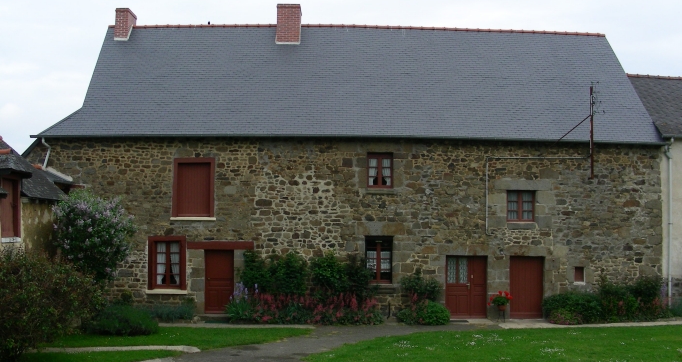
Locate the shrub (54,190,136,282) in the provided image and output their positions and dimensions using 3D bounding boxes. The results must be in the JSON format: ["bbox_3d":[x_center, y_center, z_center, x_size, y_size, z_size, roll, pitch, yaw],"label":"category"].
[{"bbox_3d":[-6.873,2.142,20.965,2.285,3.792,2.200,1,-3,-1],"label":"shrub"}]

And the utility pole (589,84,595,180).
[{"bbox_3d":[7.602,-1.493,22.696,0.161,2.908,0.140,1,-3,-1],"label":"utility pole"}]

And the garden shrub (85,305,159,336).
[{"bbox_3d":[-6.064,3.847,20.690,2.036,0.781,1.500,1,-3,-1],"label":"garden shrub"}]

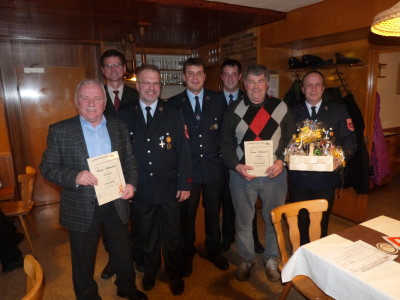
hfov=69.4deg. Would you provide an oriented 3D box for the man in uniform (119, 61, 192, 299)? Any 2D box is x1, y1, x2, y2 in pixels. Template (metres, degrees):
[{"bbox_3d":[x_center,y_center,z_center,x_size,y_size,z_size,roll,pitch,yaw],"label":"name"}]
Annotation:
[{"bbox_3d":[-0.341,0.243,2.267,0.580,1.740,0.380,0,10,10],"label":"man in uniform"}]

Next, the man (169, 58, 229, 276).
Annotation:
[{"bbox_3d":[-0.004,0.145,2.526,0.550,1.820,0.380,-2,10,-3],"label":"man"}]

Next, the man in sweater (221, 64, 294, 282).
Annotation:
[{"bbox_3d":[0.463,0.212,2.327,0.580,1.730,0.440,-1,10,6],"label":"man in sweater"}]

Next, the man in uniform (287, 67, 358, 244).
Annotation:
[{"bbox_3d":[1.117,0.131,2.722,0.580,1.710,0.460,3,11,24],"label":"man in uniform"}]

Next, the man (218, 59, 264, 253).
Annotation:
[{"bbox_3d":[0.353,0.082,2.790,0.540,1.830,0.360,-1,10,5],"label":"man"}]

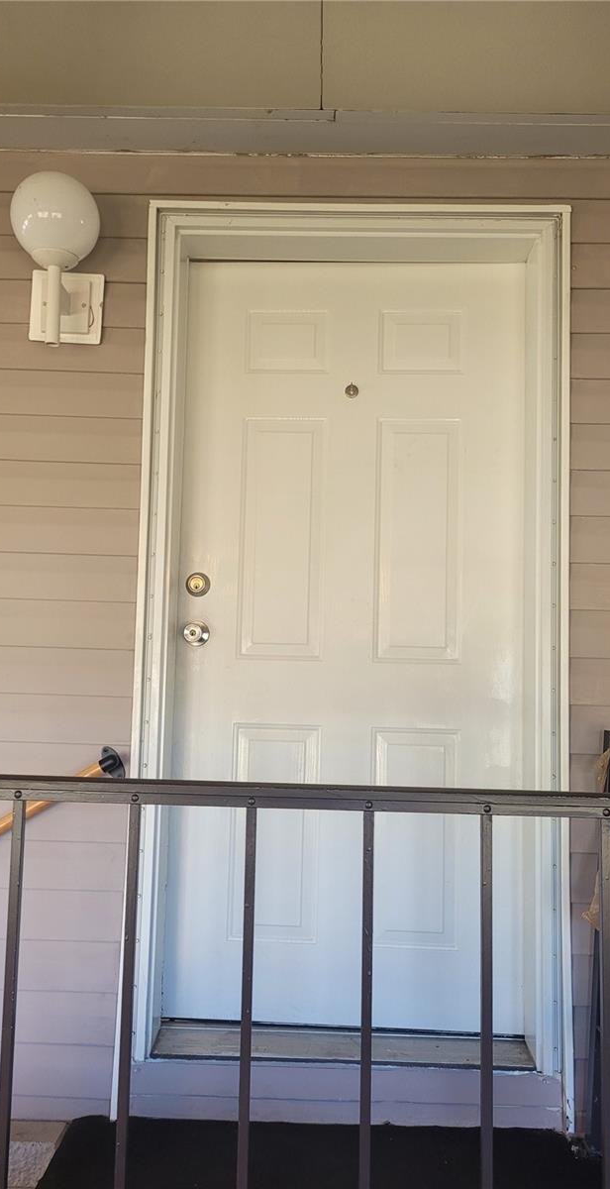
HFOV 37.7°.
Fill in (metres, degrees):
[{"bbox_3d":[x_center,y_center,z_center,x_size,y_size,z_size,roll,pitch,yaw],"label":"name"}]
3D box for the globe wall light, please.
[{"bbox_3d":[-0.607,-0.804,2.167,0.210,0.420,0.225,1,-5,1],"label":"globe wall light"}]

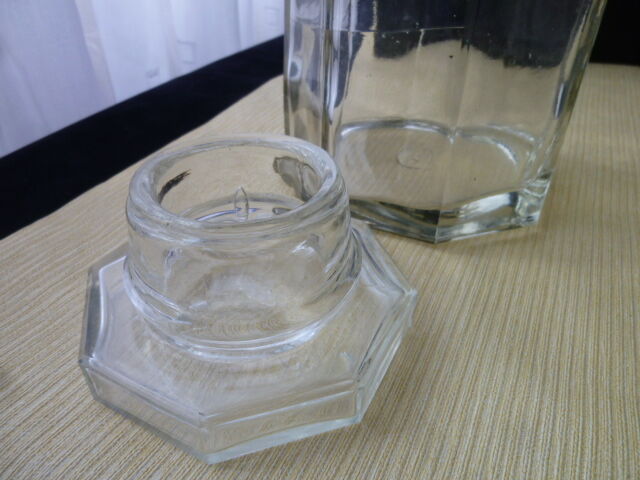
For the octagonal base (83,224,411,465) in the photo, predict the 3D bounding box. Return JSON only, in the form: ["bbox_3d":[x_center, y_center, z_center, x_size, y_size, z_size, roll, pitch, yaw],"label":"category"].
[{"bbox_3d":[-0.026,0.022,0.174,0.110,0.018,0.110,18,39,20],"label":"octagonal base"}]

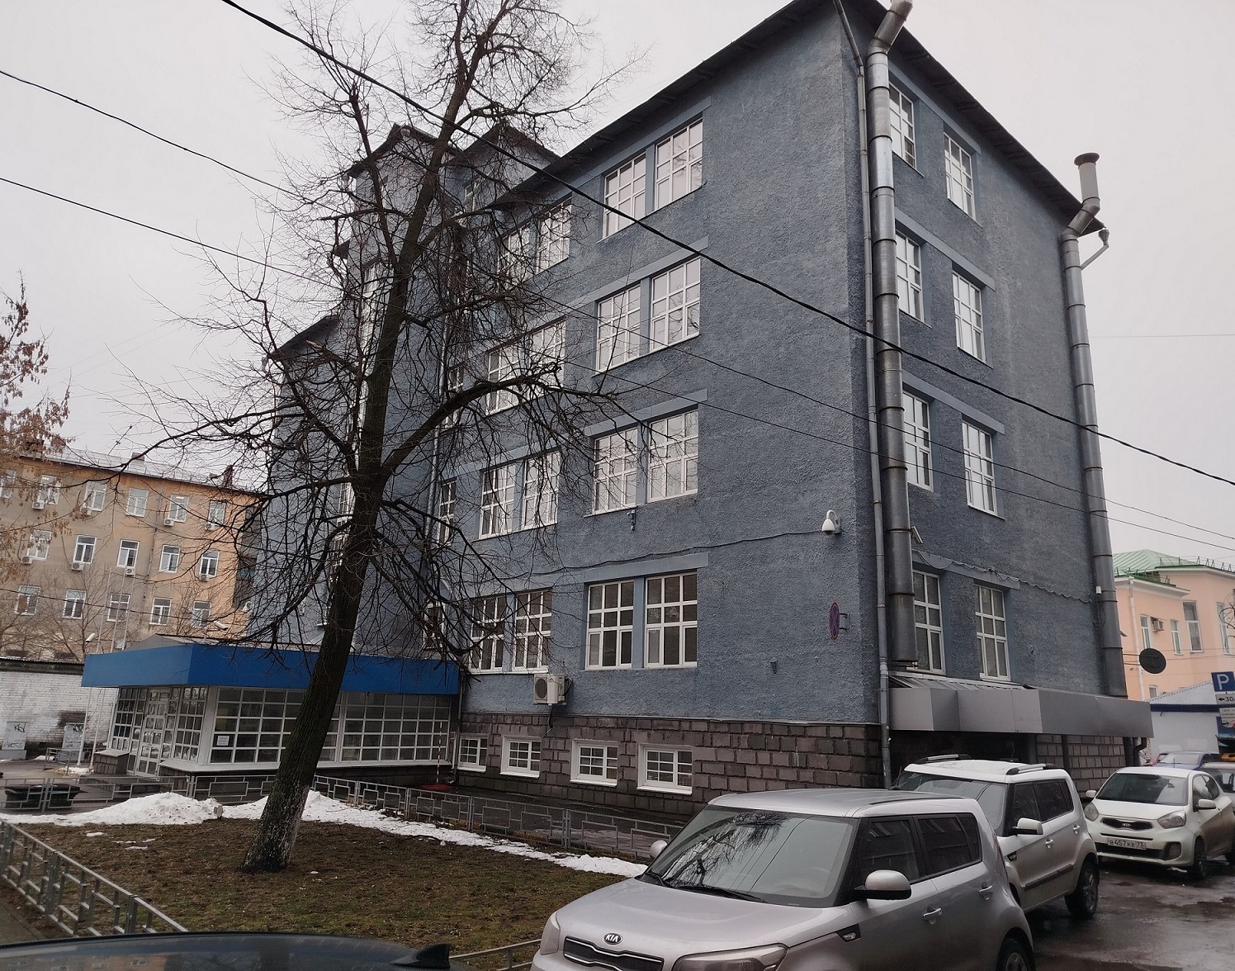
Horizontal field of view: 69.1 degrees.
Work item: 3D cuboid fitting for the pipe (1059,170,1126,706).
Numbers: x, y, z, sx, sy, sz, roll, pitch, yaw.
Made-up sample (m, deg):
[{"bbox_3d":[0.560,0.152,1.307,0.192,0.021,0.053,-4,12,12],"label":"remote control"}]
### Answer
[{"bbox_3d":[13.208,-2.167,24.396,0.630,15.350,1.200,15,-19,-40],"label":"pipe"}]

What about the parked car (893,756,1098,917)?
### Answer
[{"bbox_3d":[4.067,4.076,10.330,1.800,1.640,4.110,-11,-19,39],"label":"parked car"}]

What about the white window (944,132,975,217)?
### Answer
[{"bbox_3d":[8.530,-7.734,22.489,1.560,1.980,0.150,15,-19,-40],"label":"white window"}]

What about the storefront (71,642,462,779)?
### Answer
[{"bbox_3d":[-10.416,6.724,26.181,7.349,3.440,9.480,15,-20,-41],"label":"storefront"}]

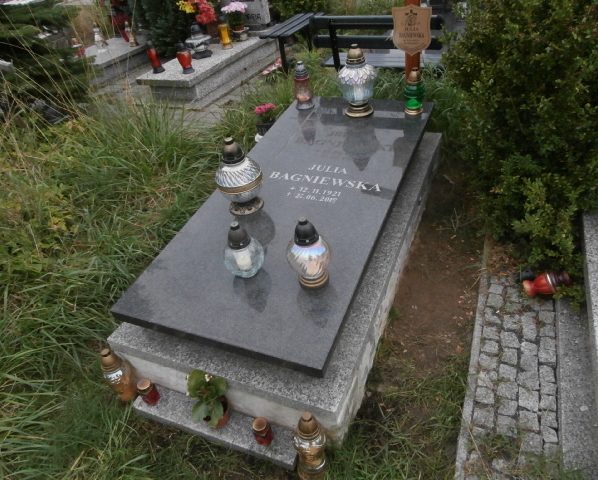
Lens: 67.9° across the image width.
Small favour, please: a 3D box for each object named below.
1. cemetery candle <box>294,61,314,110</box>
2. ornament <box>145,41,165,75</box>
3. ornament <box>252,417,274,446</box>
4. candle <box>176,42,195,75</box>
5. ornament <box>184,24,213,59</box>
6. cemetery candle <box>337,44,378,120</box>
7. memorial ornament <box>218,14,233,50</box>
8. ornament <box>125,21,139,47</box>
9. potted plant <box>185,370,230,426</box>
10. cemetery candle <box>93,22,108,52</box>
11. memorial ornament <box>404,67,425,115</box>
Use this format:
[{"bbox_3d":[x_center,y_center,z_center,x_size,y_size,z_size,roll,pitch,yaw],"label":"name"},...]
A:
[{"bbox_3d":[0.024,-0.901,2.578,0.109,0.261,0.109,-6,40,5],"label":"cemetery candle"},{"bbox_3d":[-1.373,-1.747,4.227,0.100,0.261,0.100,-8,38,0],"label":"ornament"},{"bbox_3d":[-0.115,0.614,1.418,0.062,0.094,0.062,-6,40,5],"label":"ornament"},{"bbox_3d":[-0.999,-1.599,3.889,0.146,0.250,0.146,10,44,22],"label":"candle"},{"bbox_3d":[-1.018,-2.026,4.498,0.260,0.291,0.260,-8,38,0],"label":"ornament"},{"bbox_3d":[0.320,-0.863,2.394,0.207,0.362,0.207,10,44,22],"label":"cemetery candle"},{"bbox_3d":[-0.772,-2.175,4.637,0.105,0.302,0.105,-8,38,0],"label":"memorial ornament"},{"bbox_3d":[-1.820,-2.231,4.801,0.094,0.249,0.094,10,44,22],"label":"ornament"},{"bbox_3d":[-0.306,0.539,1.501,0.140,0.190,0.135,-5,38,4],"label":"potted plant"},{"bbox_3d":[-2.434,-2.429,5.332,0.115,0.291,0.115,-8,38,0],"label":"cemetery candle"},{"bbox_3d":[0.613,-0.788,2.347,0.107,0.232,0.107,10,44,22],"label":"memorial ornament"}]

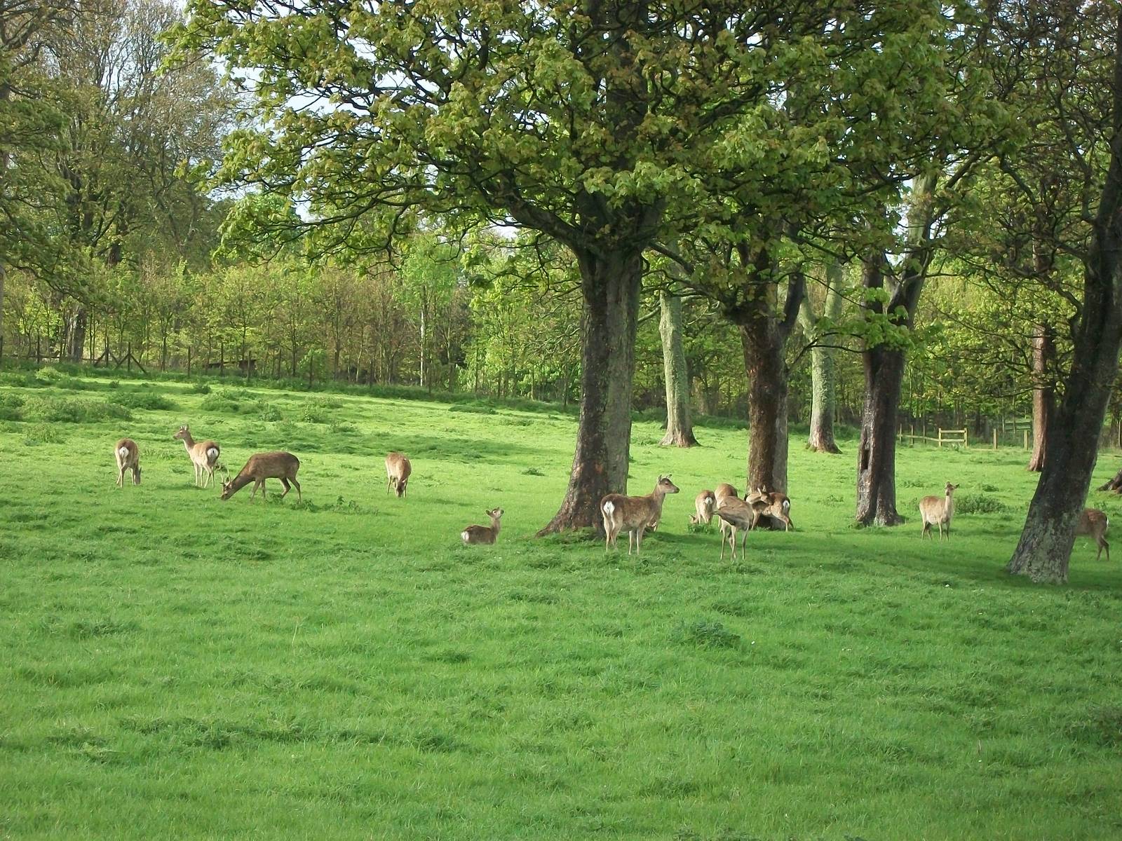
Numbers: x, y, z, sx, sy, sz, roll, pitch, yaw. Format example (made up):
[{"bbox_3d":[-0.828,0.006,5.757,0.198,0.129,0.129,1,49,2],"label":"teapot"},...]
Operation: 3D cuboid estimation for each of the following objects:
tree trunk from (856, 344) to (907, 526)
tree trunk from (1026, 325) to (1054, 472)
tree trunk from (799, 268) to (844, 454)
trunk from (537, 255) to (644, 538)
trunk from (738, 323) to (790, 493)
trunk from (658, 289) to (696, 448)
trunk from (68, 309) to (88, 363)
[{"bbox_3d":[4.788,0.216,46.500,0.760,2.725,0.680,0,0,0],"label":"tree trunk"},{"bbox_3d":[12.063,-0.582,78.000,0.769,3.735,0.680,0,0,0],"label":"tree trunk"},{"bbox_3d":[8.395,-1.916,100.000,1.437,6.000,1.150,0,0,0],"label":"tree trunk"},{"bbox_3d":[0.425,-0.418,45.000,1.547,4.145,1.300,0,0,0],"label":"trunk"},{"bbox_3d":[3.039,0.059,46.500,0.799,3.039,0.700,0,0,0],"label":"trunk"},{"bbox_3d":[3.747,-1.704,100.000,1.268,5.071,1.100,0,0,0],"label":"trunk"},{"bbox_3d":[-26.387,-4.621,170.000,1.101,3.065,1.000,0,0,0],"label":"trunk"}]

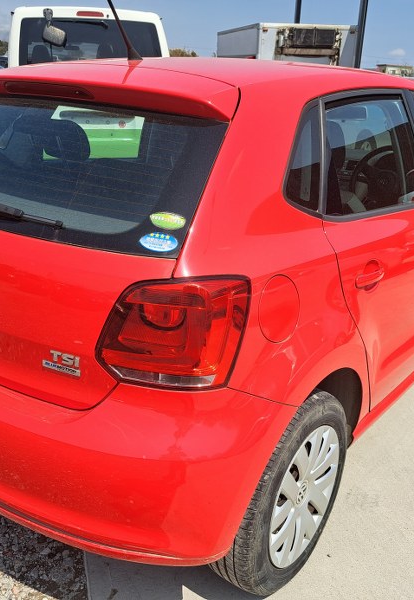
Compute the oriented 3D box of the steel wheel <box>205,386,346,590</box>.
[{"bbox_3d":[0.222,0.538,1.644,0.190,0.600,0.600,17,26,35],"label":"steel wheel"}]

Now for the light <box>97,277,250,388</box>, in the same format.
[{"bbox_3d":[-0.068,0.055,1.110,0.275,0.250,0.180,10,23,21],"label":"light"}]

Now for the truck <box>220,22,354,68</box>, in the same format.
[{"bbox_3d":[1.543,-4.565,11.900,1.900,2.200,3.100,-4,23,-11],"label":"truck"}]

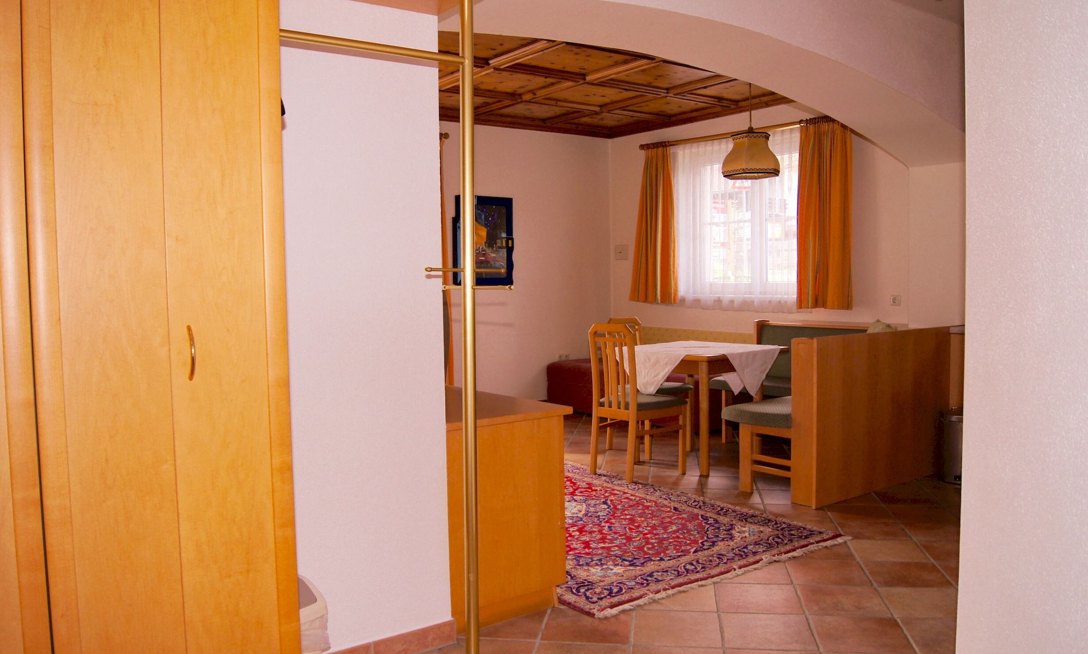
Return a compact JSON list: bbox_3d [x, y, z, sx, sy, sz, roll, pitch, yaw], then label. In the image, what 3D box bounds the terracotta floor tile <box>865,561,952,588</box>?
[{"bbox_3d":[1.475,1.012,3.322,0.300,0.012,0.300,-1,3,8],"label":"terracotta floor tile"}]

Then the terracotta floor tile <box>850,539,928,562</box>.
[{"bbox_3d":[1.497,0.980,3.547,0.300,0.012,0.290,0,3,9],"label":"terracotta floor tile"}]

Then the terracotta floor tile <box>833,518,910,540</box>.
[{"bbox_3d":[1.545,0.964,3.835,0.300,0.012,0.290,0,3,9],"label":"terracotta floor tile"}]

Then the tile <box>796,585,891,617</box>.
[{"bbox_3d":[1.105,1.018,3.012,0.300,0.012,0.290,0,3,9],"label":"tile"}]

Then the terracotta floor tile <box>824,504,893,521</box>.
[{"bbox_3d":[1.626,0.963,4.197,0.300,0.012,0.300,-1,3,8],"label":"terracotta floor tile"}]

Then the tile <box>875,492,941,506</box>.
[{"bbox_3d":[1.936,0.926,4.371,0.300,0.012,0.290,0,3,9],"label":"tile"}]

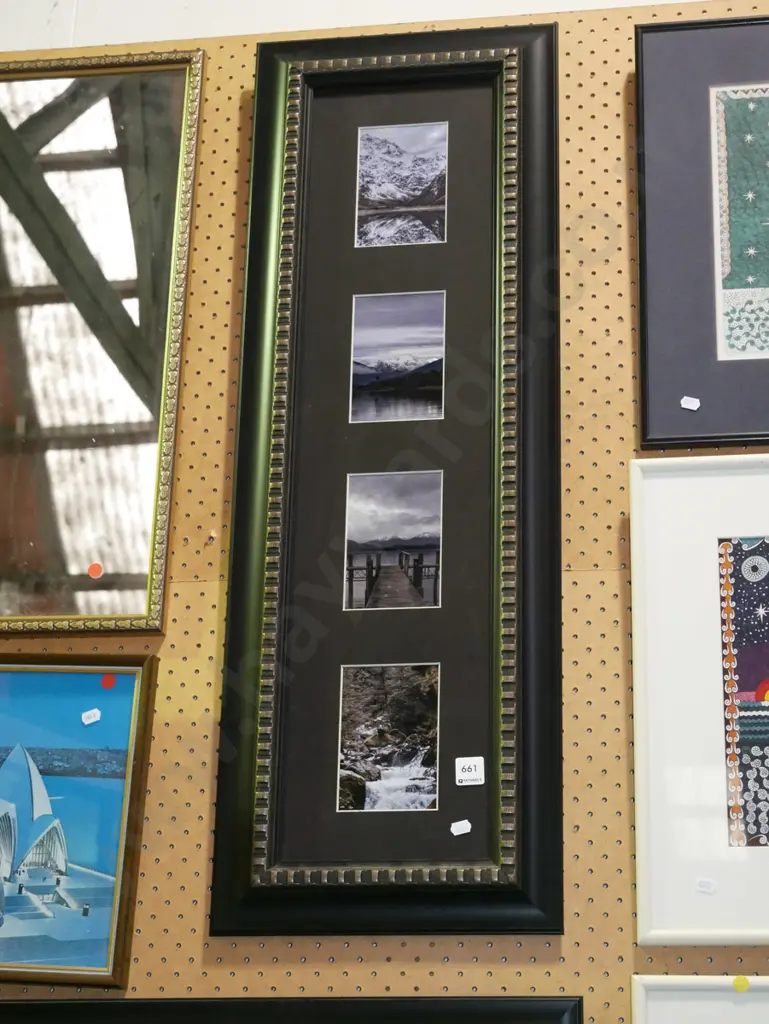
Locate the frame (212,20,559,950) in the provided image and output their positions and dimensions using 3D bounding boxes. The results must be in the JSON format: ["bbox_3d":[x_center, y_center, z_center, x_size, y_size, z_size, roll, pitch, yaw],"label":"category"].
[{"bbox_3d":[0.011,-0.062,2.013,0.310,0.916,0.030,-2,-22,9],"label":"frame"}]

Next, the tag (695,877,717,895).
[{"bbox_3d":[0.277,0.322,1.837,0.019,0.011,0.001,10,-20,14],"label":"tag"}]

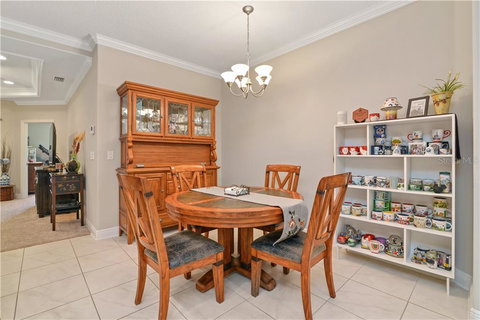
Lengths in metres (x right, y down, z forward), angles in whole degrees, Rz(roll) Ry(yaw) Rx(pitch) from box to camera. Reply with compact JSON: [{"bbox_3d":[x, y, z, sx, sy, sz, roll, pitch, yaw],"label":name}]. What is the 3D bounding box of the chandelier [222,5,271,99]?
[{"bbox_3d":[0.086,-1.219,2.460,0.600,1.030,0.600,0,0,0],"label":"chandelier"}]

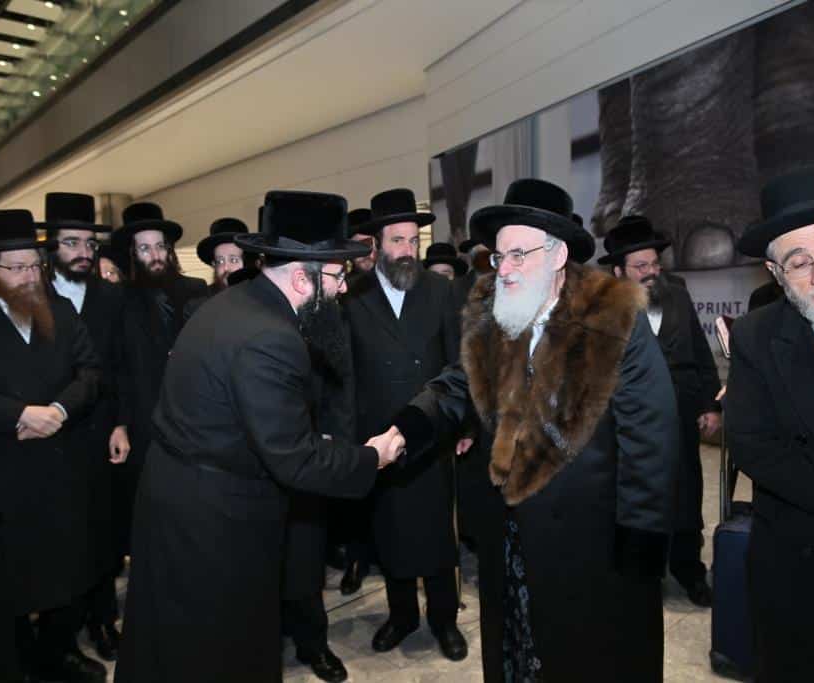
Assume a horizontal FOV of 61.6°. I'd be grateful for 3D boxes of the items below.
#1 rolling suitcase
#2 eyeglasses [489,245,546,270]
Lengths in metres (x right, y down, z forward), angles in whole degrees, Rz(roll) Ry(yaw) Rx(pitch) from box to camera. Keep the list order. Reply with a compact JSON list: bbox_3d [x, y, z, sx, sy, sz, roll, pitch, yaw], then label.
[{"bbox_3d":[1.388,0.792,2.649,0.380,0.980,0.240,1,2,25],"label":"rolling suitcase"},{"bbox_3d":[0.313,-0.232,1.815,0.140,0.045,0.140,-17,10,-28],"label":"eyeglasses"}]

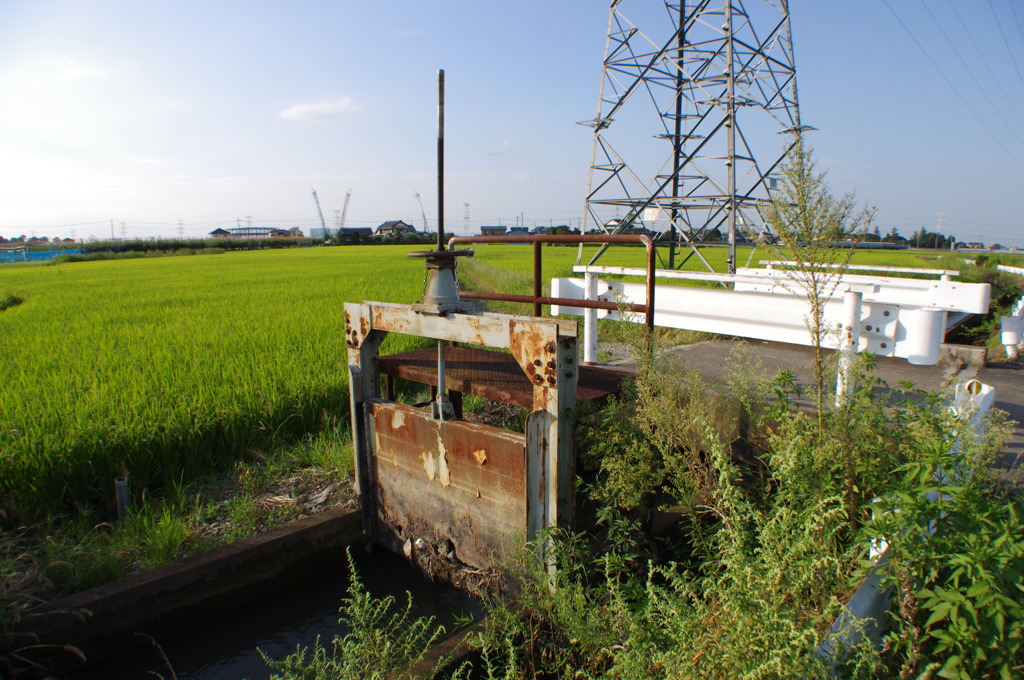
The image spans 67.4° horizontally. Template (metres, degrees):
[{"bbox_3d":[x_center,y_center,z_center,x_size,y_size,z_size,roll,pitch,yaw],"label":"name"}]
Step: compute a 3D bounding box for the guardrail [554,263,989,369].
[{"bbox_3d":[3.162,-0.330,8.206,5.350,0.980,3.700,-7,10,-45],"label":"guardrail"}]

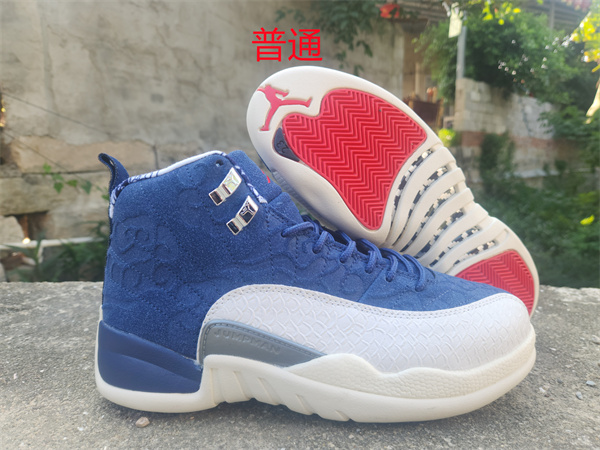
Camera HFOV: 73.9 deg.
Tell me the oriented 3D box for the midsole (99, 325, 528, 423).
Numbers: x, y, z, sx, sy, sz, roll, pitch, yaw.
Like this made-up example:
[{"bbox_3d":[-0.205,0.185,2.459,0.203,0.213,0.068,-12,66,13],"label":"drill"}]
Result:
[{"bbox_3d":[0.016,0.084,0.274,0.297,0.046,0.109,0,6,-3],"label":"midsole"}]

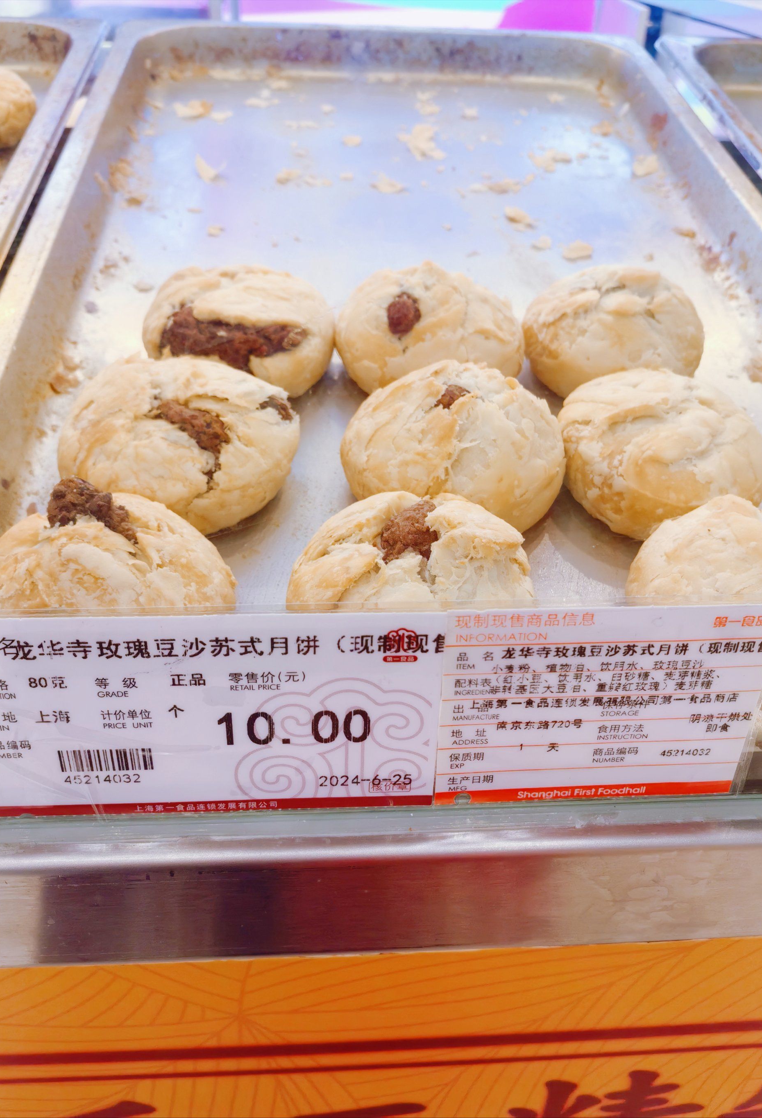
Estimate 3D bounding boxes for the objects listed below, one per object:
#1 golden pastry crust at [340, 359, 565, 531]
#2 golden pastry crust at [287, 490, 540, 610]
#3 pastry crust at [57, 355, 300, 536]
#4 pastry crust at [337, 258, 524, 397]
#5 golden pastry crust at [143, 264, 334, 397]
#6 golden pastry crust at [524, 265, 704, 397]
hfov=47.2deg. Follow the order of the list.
[{"bbox_3d":[0.024,-0.040,0.290,0.074,0.039,0.074,-1,48,-4],"label":"golden pastry crust"},{"bbox_3d":[0.008,0.009,0.243,0.069,0.042,0.069,-1,48,-4],"label":"golden pastry crust"},{"bbox_3d":[-0.065,-0.039,0.284,0.077,0.039,0.077,-1,48,-4],"label":"pastry crust"},{"bbox_3d":[0.019,-0.091,0.339,0.073,0.040,0.073,-1,48,-4],"label":"pastry crust"},{"bbox_3d":[-0.054,-0.089,0.334,0.072,0.038,0.072,-1,48,-4],"label":"golden pastry crust"},{"bbox_3d":[0.091,-0.090,0.340,0.069,0.039,0.069,-1,48,-4],"label":"golden pastry crust"}]

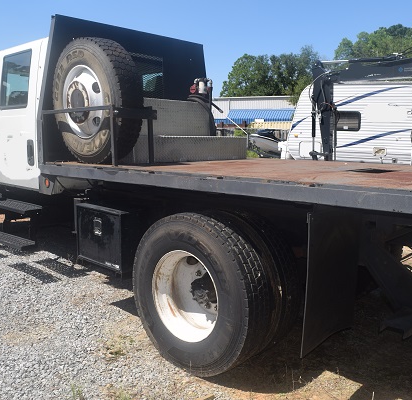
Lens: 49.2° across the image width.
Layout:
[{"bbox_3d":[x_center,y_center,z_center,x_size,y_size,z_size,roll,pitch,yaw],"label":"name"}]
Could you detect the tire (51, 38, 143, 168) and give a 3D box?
[{"bbox_3d":[-0.969,-0.847,3.927,1.050,1.050,0.280,8,11,43],"label":"tire"}]

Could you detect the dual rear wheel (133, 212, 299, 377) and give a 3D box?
[{"bbox_3d":[0.045,0.586,3.088,1.050,1.050,0.610,7,11,42],"label":"dual rear wheel"}]

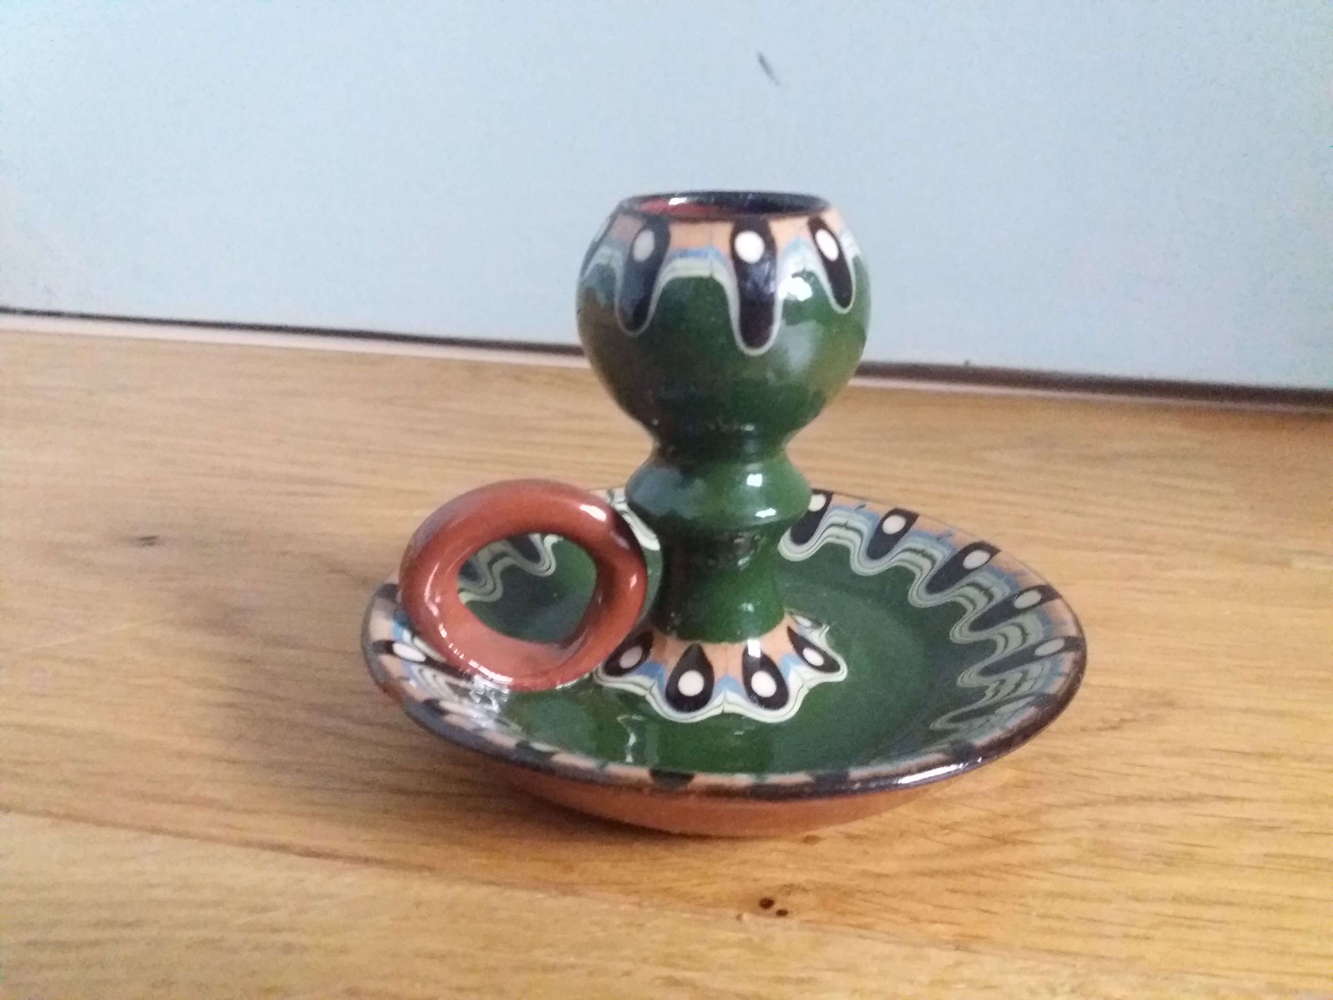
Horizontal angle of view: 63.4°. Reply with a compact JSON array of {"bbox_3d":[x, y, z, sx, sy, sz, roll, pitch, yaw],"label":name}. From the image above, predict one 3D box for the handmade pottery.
[{"bbox_3d":[0.009,-0.004,0.175,0.116,0.086,0.116,-10,23,-26],"label":"handmade pottery"}]

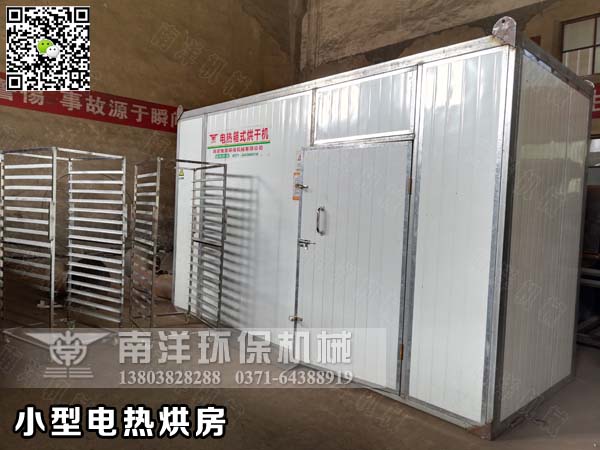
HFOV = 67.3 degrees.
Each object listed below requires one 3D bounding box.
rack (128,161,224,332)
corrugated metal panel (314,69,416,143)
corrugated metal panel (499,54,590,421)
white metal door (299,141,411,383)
[{"bbox_3d":[-1.284,0.271,4.668,0.683,1.785,0.792,0,3,-35],"label":"rack"},{"bbox_3d":[0.469,-0.867,3.418,0.050,0.468,0.972,0,4,-43],"label":"corrugated metal panel"},{"bbox_3d":[1.828,0.113,3.361,1.430,2.374,0.060,0,4,-43],"label":"corrugated metal panel"},{"bbox_3d":[0.391,0.280,3.699,0.060,1.856,1.147,0,4,-43],"label":"white metal door"}]

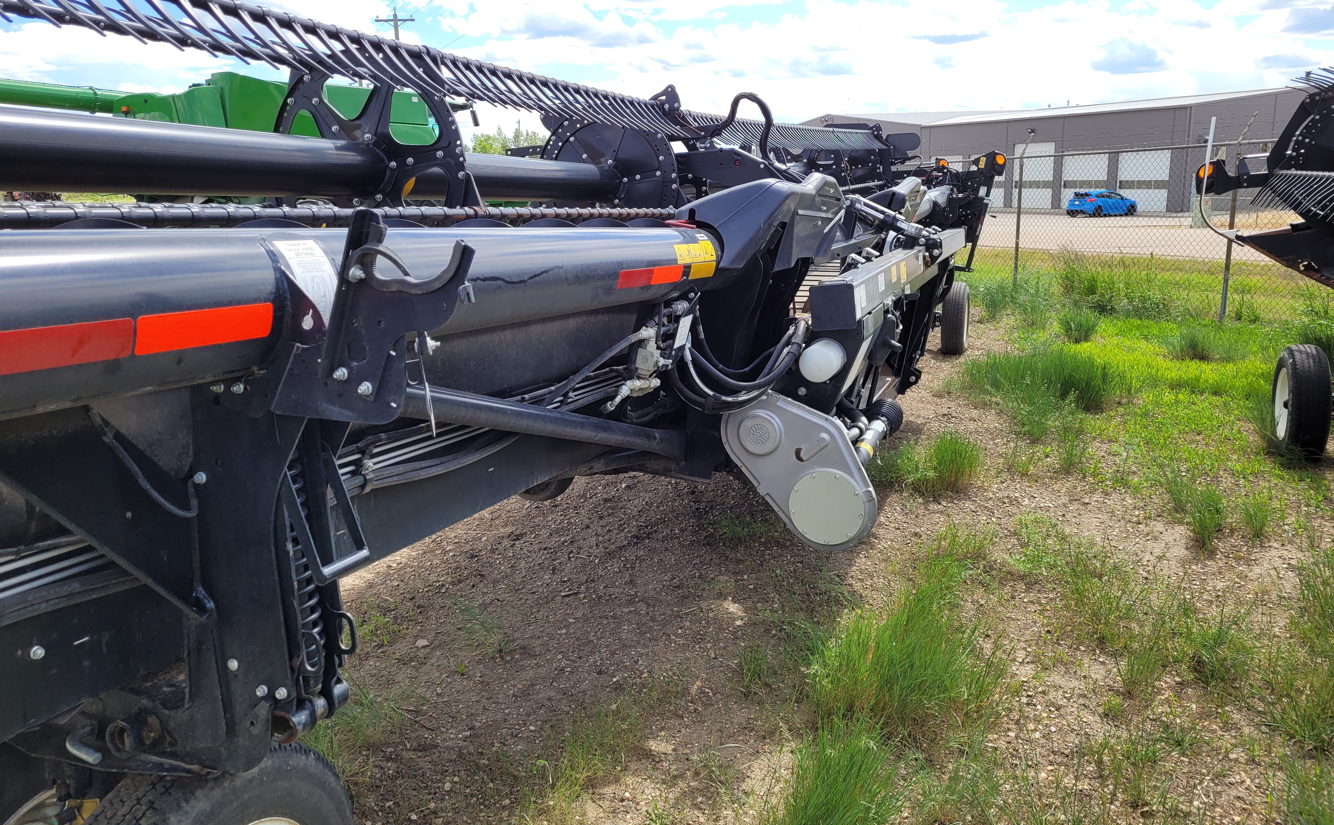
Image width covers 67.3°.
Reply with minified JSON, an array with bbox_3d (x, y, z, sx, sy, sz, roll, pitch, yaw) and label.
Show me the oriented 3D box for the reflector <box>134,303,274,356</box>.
[{"bbox_3d":[-0.610,-0.113,1.332,0.005,0.051,0.229,18,16,18],"label":"reflector"}]

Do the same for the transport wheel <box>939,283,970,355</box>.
[{"bbox_3d":[2.706,-0.880,9.400,0.215,0.695,0.695,3,14,20],"label":"transport wheel"}]

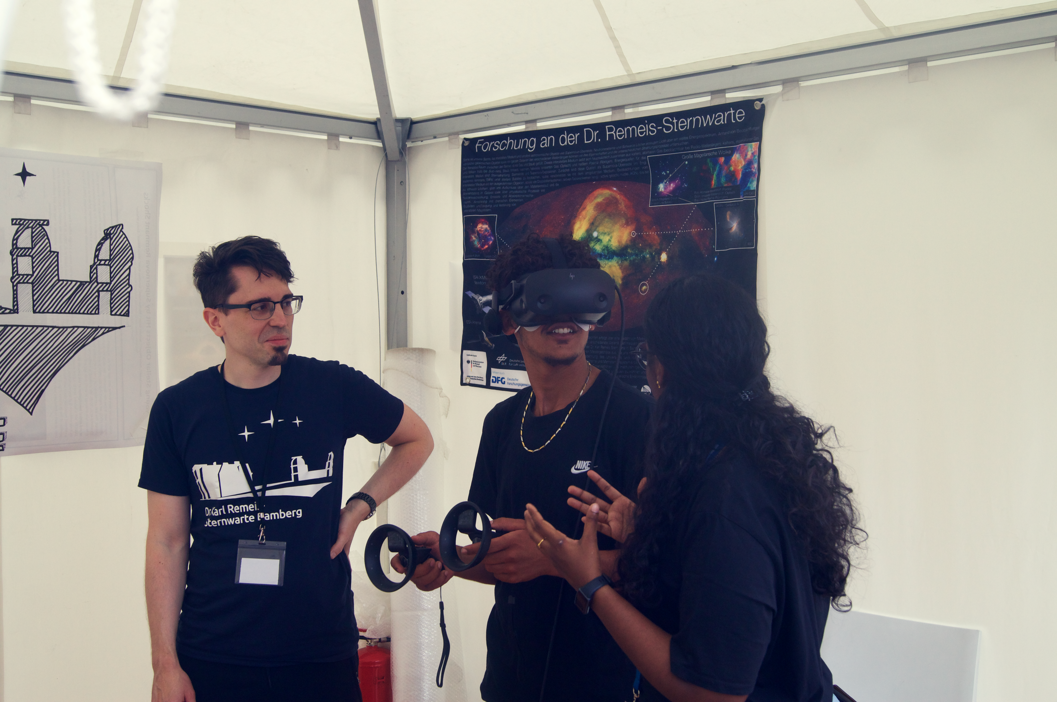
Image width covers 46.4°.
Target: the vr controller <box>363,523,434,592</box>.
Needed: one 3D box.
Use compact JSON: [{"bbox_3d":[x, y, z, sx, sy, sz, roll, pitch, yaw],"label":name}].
[{"bbox_3d":[-0.195,0.333,1.970,0.125,0.113,0.107,0,-4,-41],"label":"vr controller"}]

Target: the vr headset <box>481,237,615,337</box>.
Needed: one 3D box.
[{"bbox_3d":[0.042,-0.117,2.290,0.195,0.190,0.270,-1,2,-15],"label":"vr headset"}]

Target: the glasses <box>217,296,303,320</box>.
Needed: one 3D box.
[{"bbox_3d":[-0.570,-0.090,2.570,0.145,0.042,0.142,0,10,38],"label":"glasses"}]

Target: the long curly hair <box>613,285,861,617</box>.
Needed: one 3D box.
[{"bbox_3d":[0.325,0.144,1.900,0.310,0.510,0.290,2,3,42],"label":"long curly hair"}]

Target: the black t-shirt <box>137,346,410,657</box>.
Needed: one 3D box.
[{"bbox_3d":[-0.541,0.325,2.590,0.540,0.650,0.300,0,2,-12],"label":"black t-shirt"}]

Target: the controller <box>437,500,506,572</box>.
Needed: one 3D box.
[{"bbox_3d":[-0.079,0.301,1.980,0.125,0.113,0.107,2,-8,-39],"label":"controller"}]

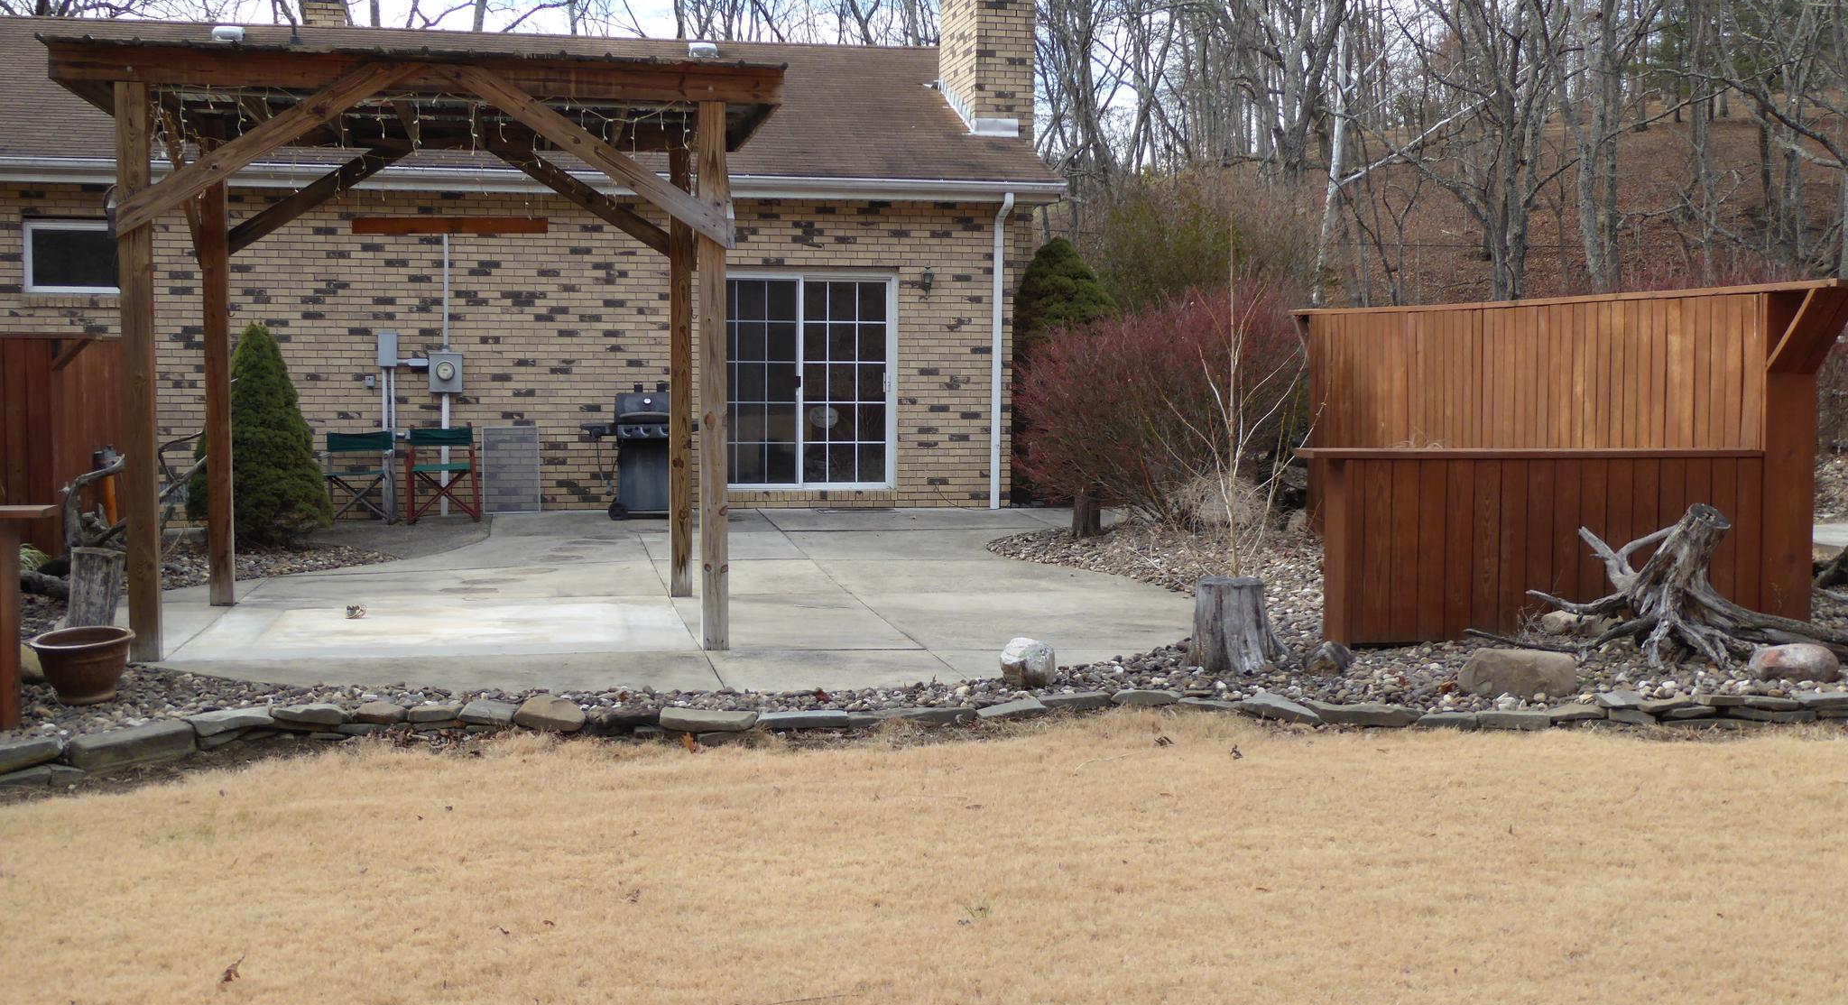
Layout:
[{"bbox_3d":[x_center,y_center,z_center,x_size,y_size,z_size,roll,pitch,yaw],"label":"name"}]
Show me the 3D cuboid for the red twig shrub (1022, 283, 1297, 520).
[{"bbox_3d":[2.008,-0.812,17.600,2.400,2.080,2.250,0,3,-11],"label":"red twig shrub"}]

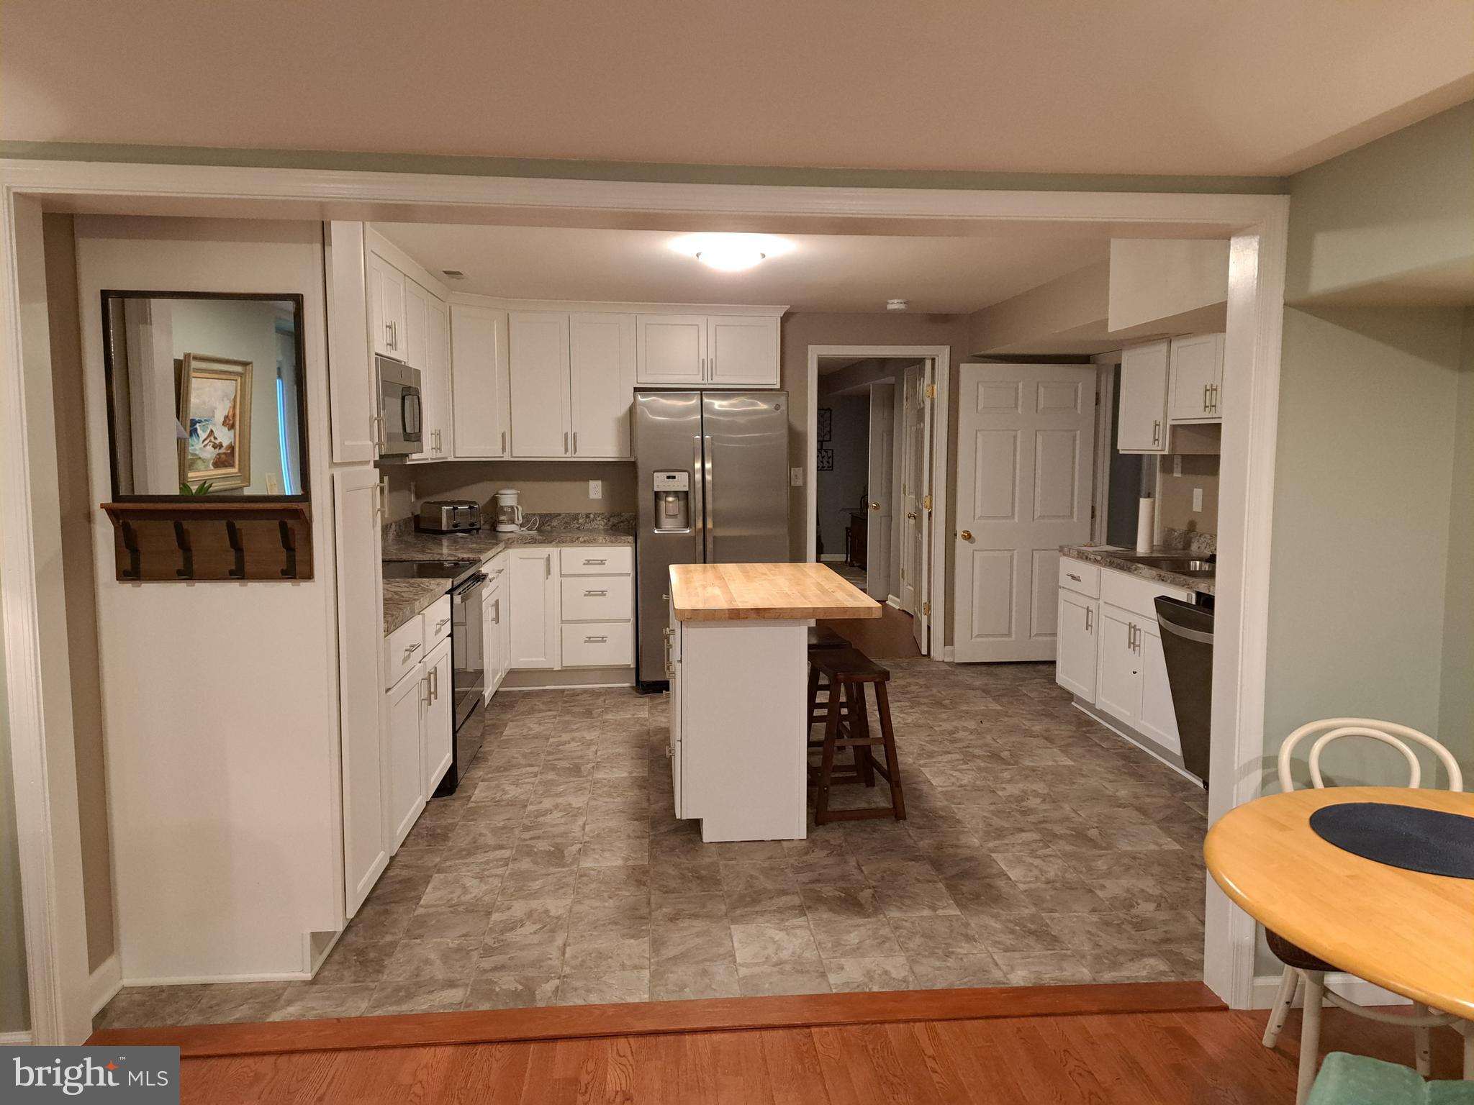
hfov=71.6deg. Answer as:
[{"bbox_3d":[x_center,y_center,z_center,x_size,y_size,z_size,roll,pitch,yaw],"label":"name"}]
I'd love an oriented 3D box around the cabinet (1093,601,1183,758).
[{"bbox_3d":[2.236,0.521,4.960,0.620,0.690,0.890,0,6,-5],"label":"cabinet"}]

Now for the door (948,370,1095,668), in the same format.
[{"bbox_3d":[1.938,-0.248,6.891,0.914,2.015,0.040,0,6,-5],"label":"door"}]

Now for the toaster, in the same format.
[{"bbox_3d":[-1.812,-0.210,6.480,0.270,0.194,0.280,-6,8,-44],"label":"toaster"}]

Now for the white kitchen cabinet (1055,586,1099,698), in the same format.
[{"bbox_3d":[2.161,0.499,5.623,0.600,0.553,0.505,0,6,-5],"label":"white kitchen cabinet"}]

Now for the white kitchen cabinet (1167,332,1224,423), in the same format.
[{"bbox_3d":[2.377,-0.822,4.760,0.320,0.412,0.835,0,6,-5],"label":"white kitchen cabinet"}]

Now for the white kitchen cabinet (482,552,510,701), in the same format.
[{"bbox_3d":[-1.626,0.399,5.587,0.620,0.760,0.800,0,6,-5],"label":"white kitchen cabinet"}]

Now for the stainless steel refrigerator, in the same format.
[{"bbox_3d":[-0.175,-0.080,6.401,0.910,1.785,0.750,0,6,-5],"label":"stainless steel refrigerator"}]

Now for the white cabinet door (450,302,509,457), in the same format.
[{"bbox_3d":[-1.527,-1.006,6.126,0.030,0.895,0.420,5,8,39],"label":"white cabinet door"}]

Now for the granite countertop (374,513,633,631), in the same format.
[{"bbox_3d":[-1.210,0.006,4.985,1.370,0.158,3.500,0,6,-5],"label":"granite countertop"}]

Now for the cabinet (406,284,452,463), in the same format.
[{"bbox_3d":[-1.767,-0.924,5.356,0.318,0.905,1.040,0,6,-5],"label":"cabinet"}]

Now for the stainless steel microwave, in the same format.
[{"bbox_3d":[-1.669,-0.640,4.561,0.380,0.405,0.760,0,6,-5],"label":"stainless steel microwave"}]

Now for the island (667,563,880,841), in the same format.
[{"bbox_3d":[0.090,0.576,4.430,0.775,0.900,1.330,0,6,-5],"label":"island"}]

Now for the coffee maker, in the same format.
[{"bbox_3d":[-1.445,-0.263,6.500,0.180,0.285,0.210,-3,7,-31],"label":"coffee maker"}]

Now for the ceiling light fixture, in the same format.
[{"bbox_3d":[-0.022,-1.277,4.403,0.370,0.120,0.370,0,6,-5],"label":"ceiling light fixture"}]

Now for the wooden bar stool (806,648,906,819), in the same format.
[{"bbox_3d":[0.456,0.742,4.231,0.370,0.610,0.450,-1,6,-10],"label":"wooden bar stool"}]

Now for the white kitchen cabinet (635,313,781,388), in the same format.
[{"bbox_3d":[-0.191,-1.263,6.478,0.908,0.460,0.325,0,6,-5],"label":"white kitchen cabinet"}]

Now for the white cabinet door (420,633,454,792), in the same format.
[{"bbox_3d":[-1.236,0.667,4.208,0.024,0.558,0.507,0,6,-5],"label":"white cabinet door"}]

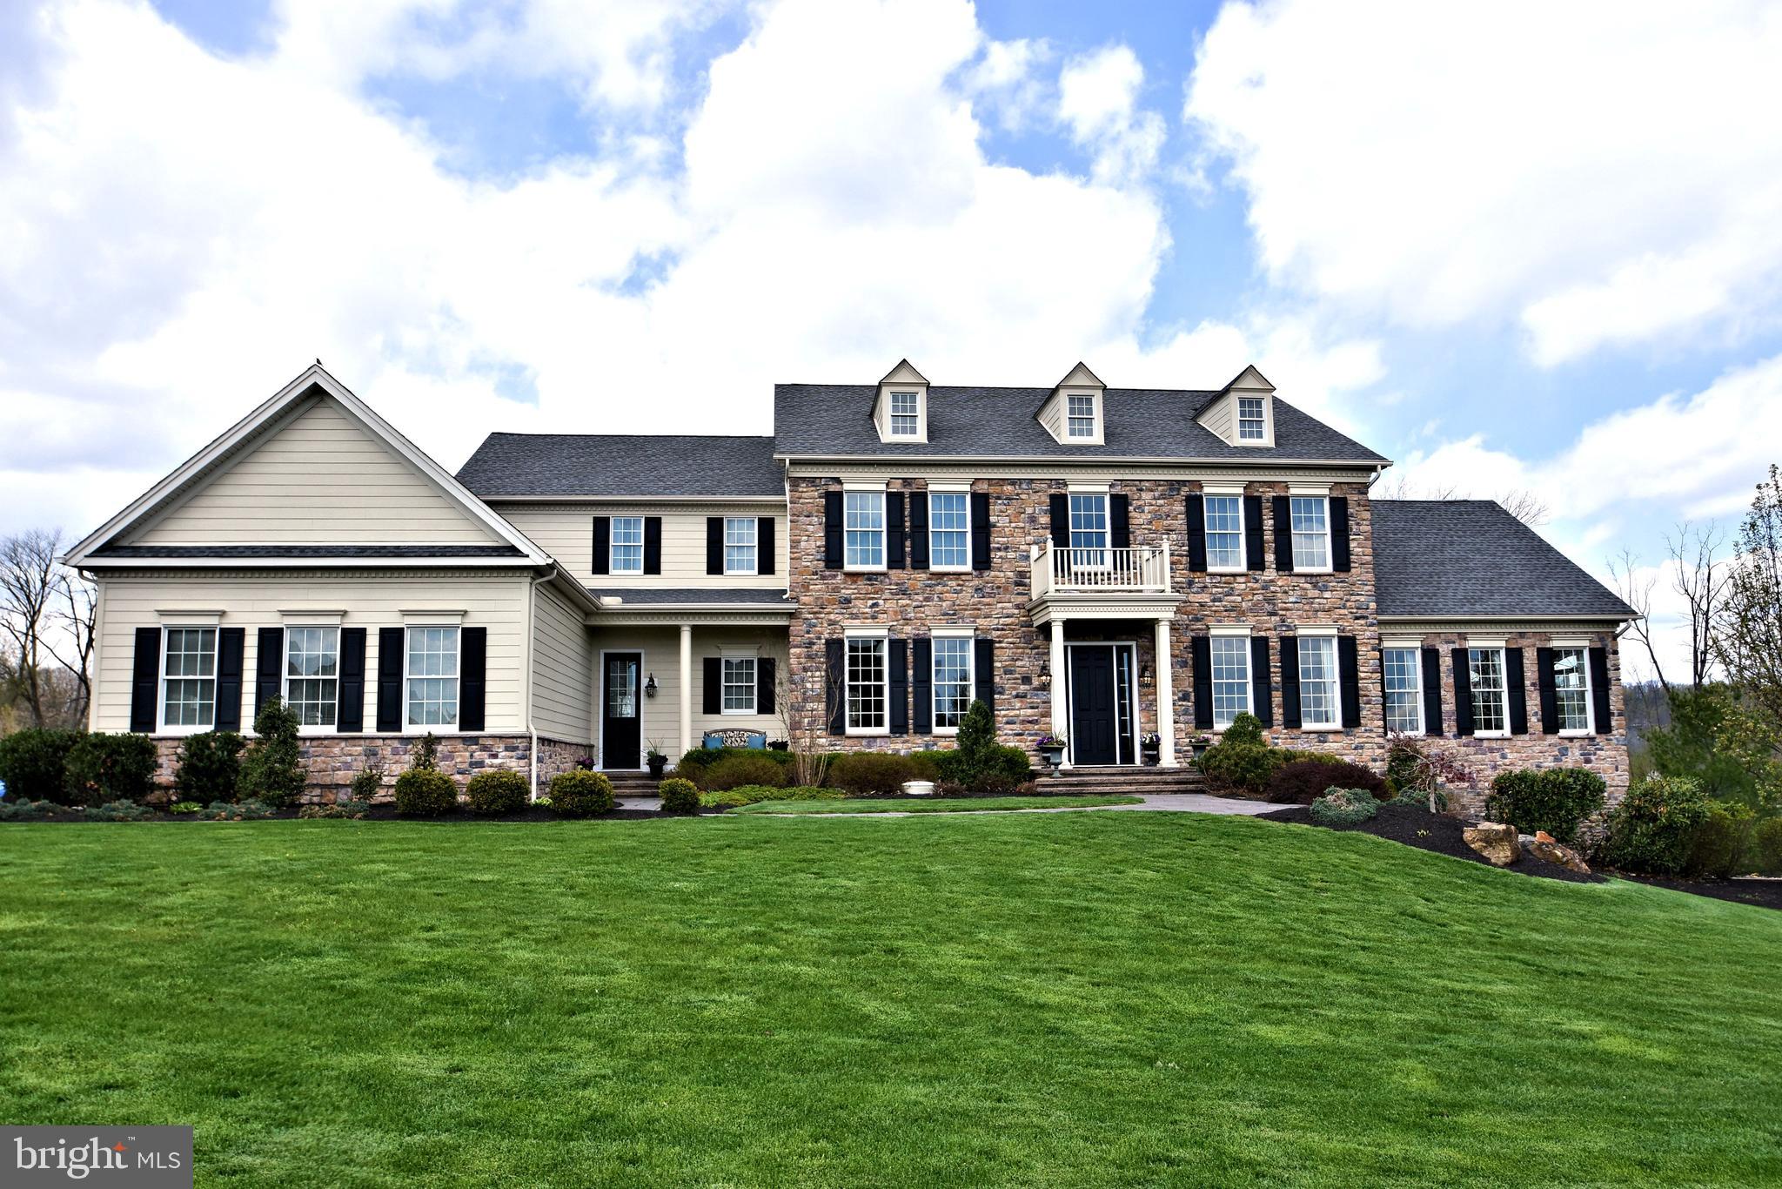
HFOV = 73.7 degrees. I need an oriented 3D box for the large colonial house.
[{"bbox_3d":[1.591,-0.376,27.806,29.300,11.100,18.100,0,-8,-6],"label":"large colonial house"}]

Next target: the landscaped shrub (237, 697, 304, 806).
[{"bbox_3d":[-8.629,2.202,16.565,0.826,1.552,0.826,0,-8,-6],"label":"landscaped shrub"}]

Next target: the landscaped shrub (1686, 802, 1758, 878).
[{"bbox_3d":[16.458,4.873,23.642,1.296,1.523,1.296,0,-8,-6],"label":"landscaped shrub"}]

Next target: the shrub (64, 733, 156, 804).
[{"bbox_3d":[-10.788,2.431,16.409,1.109,1.038,0.998,0,-8,-6],"label":"shrub"}]

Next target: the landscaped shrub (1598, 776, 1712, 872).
[{"bbox_3d":[14.857,4.463,23.029,1.814,1.942,1.814,0,-8,-6],"label":"landscaped shrub"}]

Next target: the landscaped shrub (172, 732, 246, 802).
[{"bbox_3d":[-9.563,2.435,16.637,0.845,1.033,0.845,0,-8,-6],"label":"landscaped shrub"}]

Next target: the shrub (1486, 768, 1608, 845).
[{"bbox_3d":[13.410,4.343,24.320,2.196,1.595,1.757,0,-8,-6],"label":"shrub"}]

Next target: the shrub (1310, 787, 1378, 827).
[{"bbox_3d":[7.737,3.622,20.283,1.110,0.665,1.110,0,-8,-6],"label":"shrub"}]

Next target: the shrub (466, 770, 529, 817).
[{"bbox_3d":[-5.432,2.757,16.407,0.840,0.653,0.840,0,-8,-6],"label":"shrub"}]

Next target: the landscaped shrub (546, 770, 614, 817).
[{"bbox_3d":[-4.308,2.776,16.520,0.899,0.658,0.899,0,-8,-6],"label":"landscaped shrub"}]

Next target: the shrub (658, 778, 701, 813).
[{"bbox_3d":[-3.140,2.983,17.627,0.630,0.537,0.630,0,-8,-6],"label":"shrub"}]

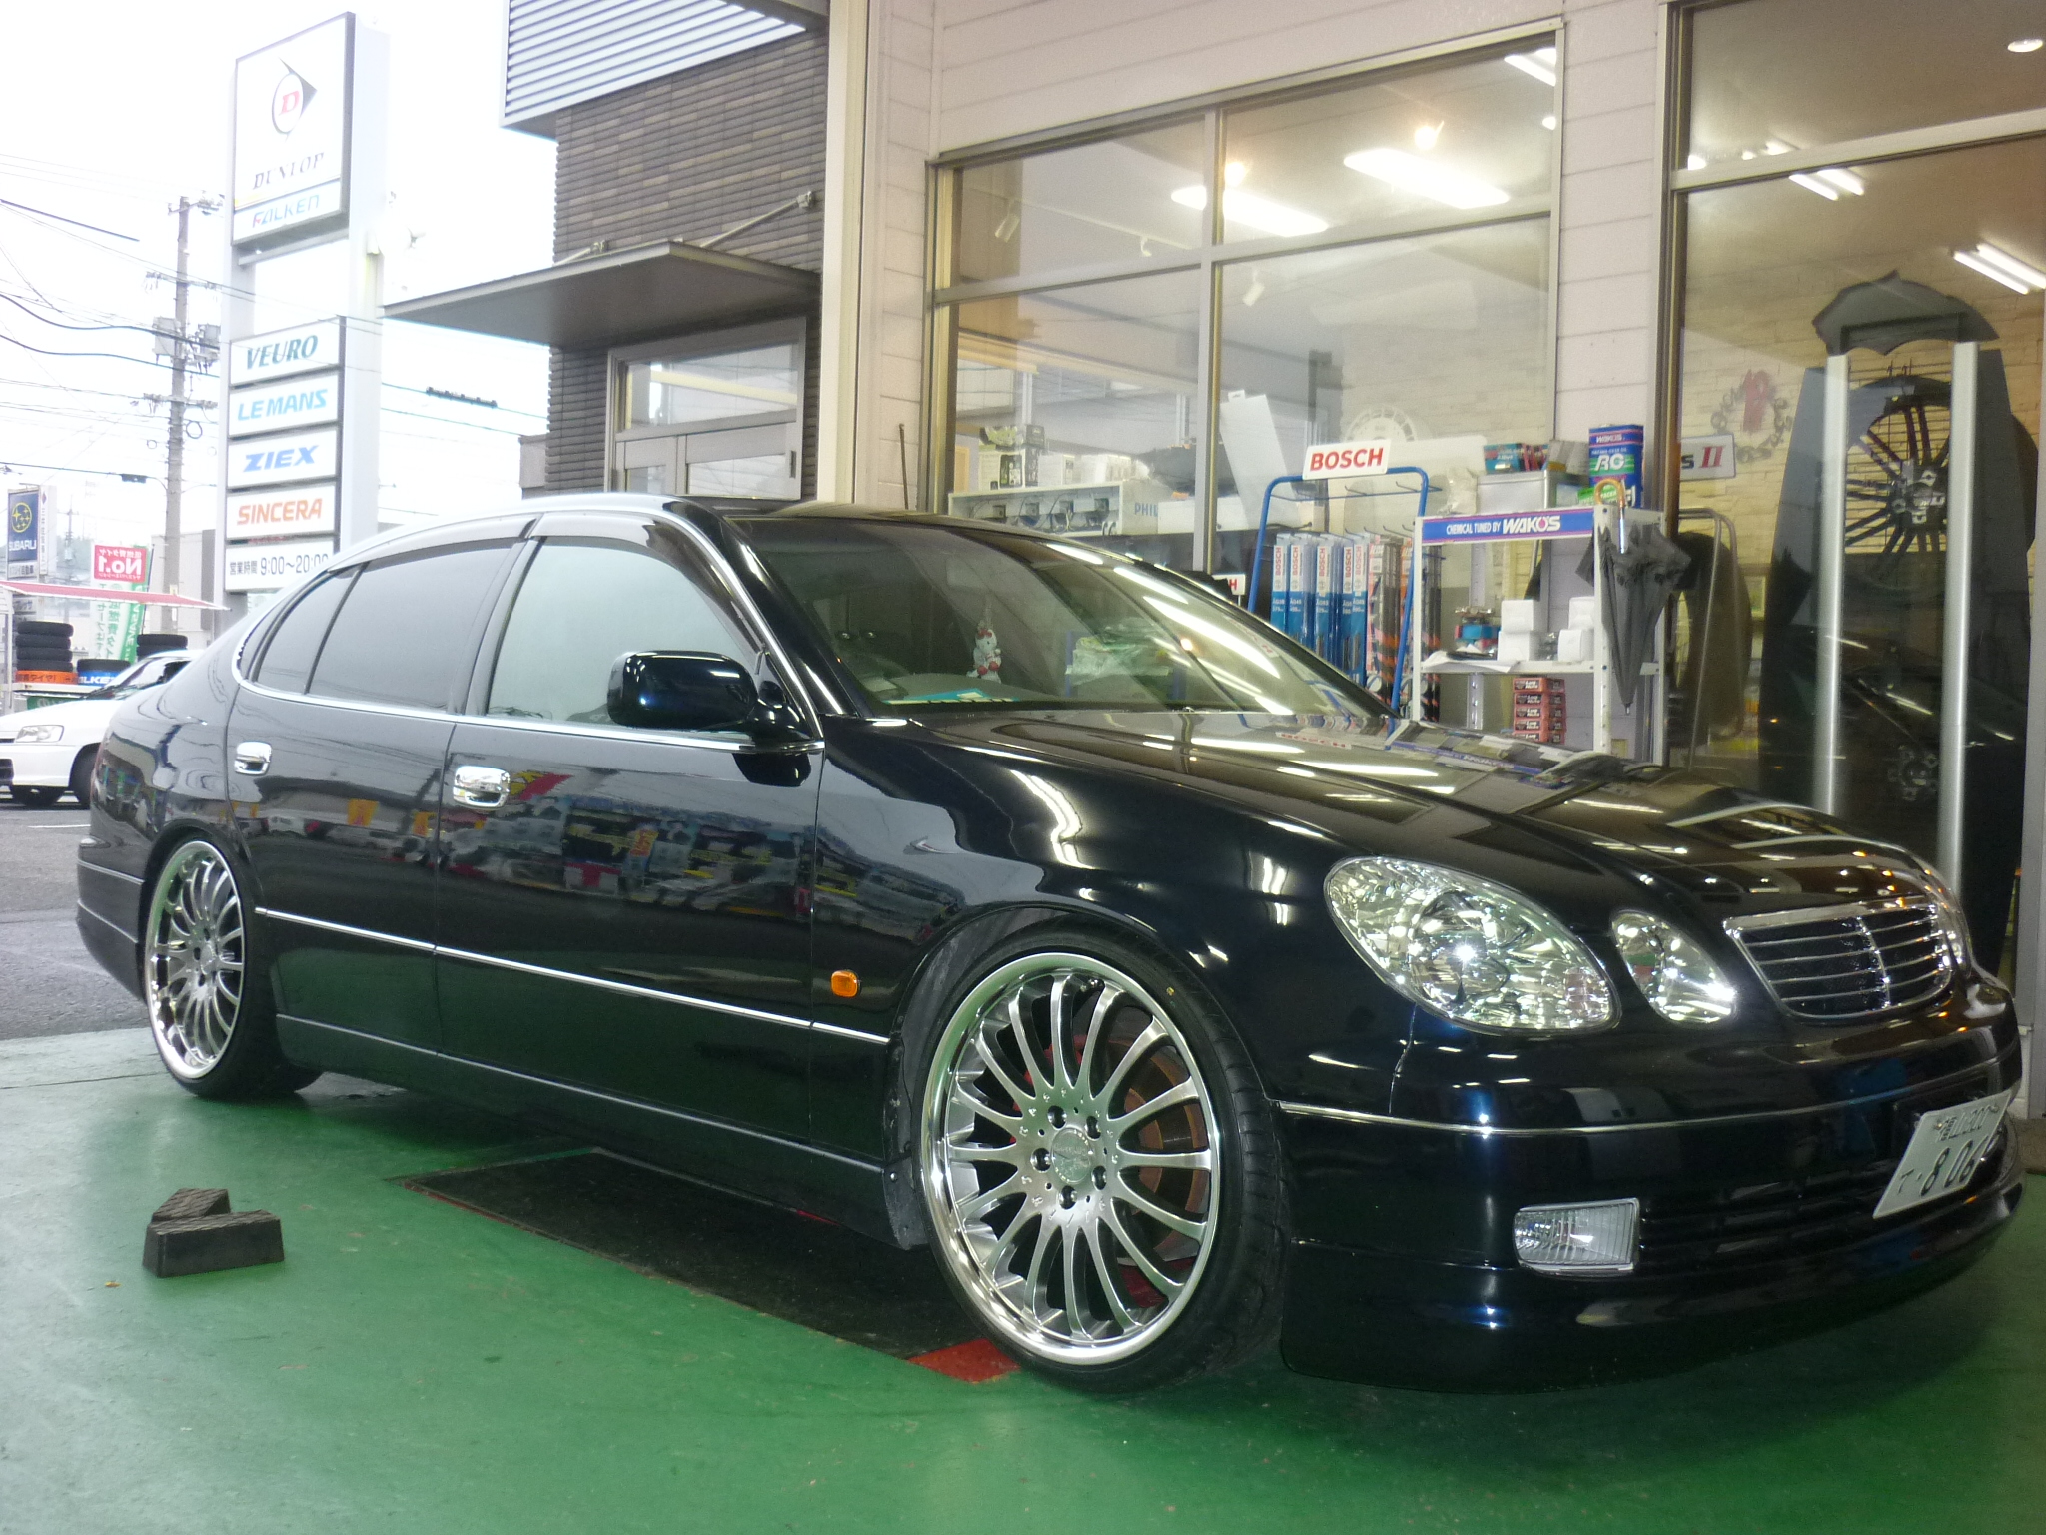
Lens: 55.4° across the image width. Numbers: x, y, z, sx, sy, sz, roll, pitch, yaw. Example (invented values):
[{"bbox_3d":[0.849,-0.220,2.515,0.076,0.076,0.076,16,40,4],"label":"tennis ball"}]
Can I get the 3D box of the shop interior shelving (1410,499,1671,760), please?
[{"bbox_3d":[1.234,0.143,4.700,0.460,1.460,0.360,2,0,38],"label":"shop interior shelving"}]

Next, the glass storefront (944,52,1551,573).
[{"bbox_3d":[0.542,-0.790,5.785,2.170,2.300,0.100,2,0,38],"label":"glass storefront"}]

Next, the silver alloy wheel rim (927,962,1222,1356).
[{"bbox_3d":[0.127,0.536,2.761,0.557,0.557,0.225,2,0,44],"label":"silver alloy wheel rim"}]

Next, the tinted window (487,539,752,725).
[{"bbox_3d":[-0.709,-0.260,3.636,0.920,0.410,0.070,2,-21,44],"label":"tinted window"}]

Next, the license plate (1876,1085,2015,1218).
[{"bbox_3d":[1.294,0.540,2.736,0.330,0.165,0.015,3,20,-44],"label":"license plate"}]

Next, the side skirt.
[{"bbox_3d":[-0.891,0.623,3.619,2.060,0.110,0.080,2,1,44],"label":"side skirt"}]

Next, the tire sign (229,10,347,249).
[{"bbox_3d":[-7.475,-6.500,20.076,2.187,1.960,0.220,2,0,41],"label":"tire sign"}]

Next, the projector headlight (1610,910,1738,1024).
[{"bbox_3d":[0.836,0.264,2.524,0.185,0.155,0.150,1,0,-38],"label":"projector headlight"}]

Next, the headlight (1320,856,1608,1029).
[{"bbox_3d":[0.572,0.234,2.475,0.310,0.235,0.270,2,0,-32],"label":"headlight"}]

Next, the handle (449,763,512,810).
[{"bbox_3d":[-1.030,0.037,3.712,0.185,0.085,0.050,2,1,44],"label":"handle"}]

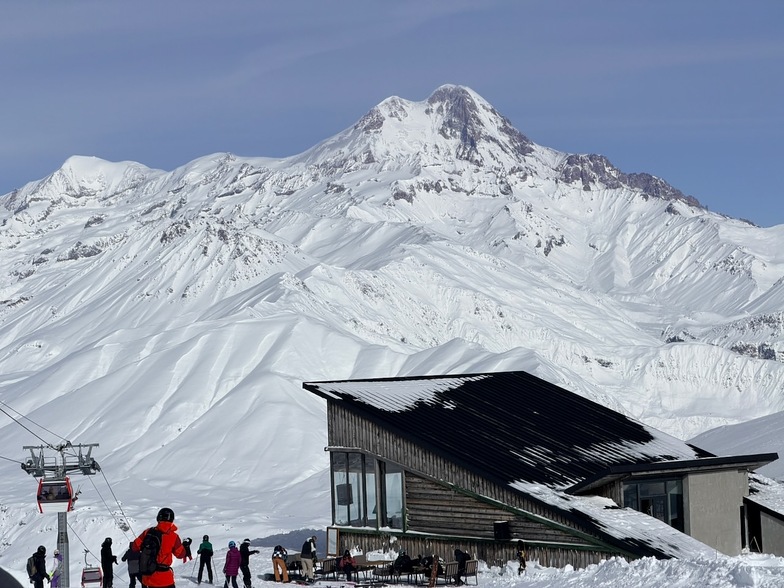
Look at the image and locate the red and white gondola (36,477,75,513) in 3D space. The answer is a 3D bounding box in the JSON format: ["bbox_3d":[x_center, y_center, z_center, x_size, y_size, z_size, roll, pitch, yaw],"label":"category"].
[{"bbox_3d":[-21.402,12.805,144.000,2.200,2.250,2.100,-2,-1,-3],"label":"red and white gondola"}]

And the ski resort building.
[{"bbox_3d":[8.551,6.906,89.811,13.900,7.450,20.900,-1,-1,-42],"label":"ski resort building"}]

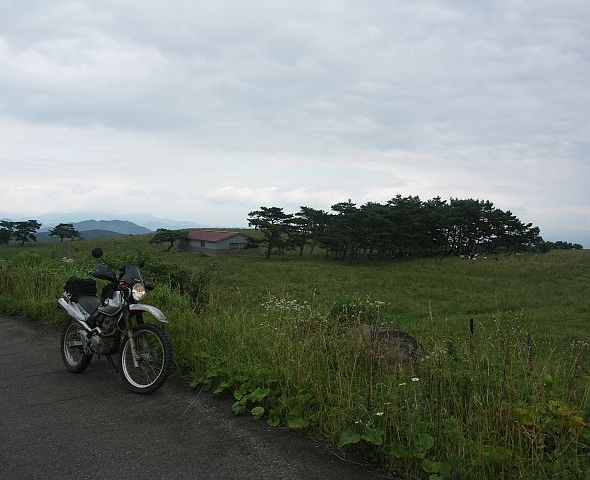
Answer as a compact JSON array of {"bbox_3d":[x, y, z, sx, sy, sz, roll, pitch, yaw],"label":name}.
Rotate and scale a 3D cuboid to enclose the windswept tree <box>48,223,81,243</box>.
[{"bbox_3d":[-57.630,-1.883,130.000,8.040,5.020,7.000,1,1,0],"label":"windswept tree"}]

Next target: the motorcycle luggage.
[{"bbox_3d":[-2.498,0.553,6.030,0.320,0.210,0.260,1,-6,39],"label":"motorcycle luggage"}]

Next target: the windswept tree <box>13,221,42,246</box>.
[{"bbox_3d":[-63.038,-1.532,122.000,6.600,6.130,6.000,1,1,0],"label":"windswept tree"}]

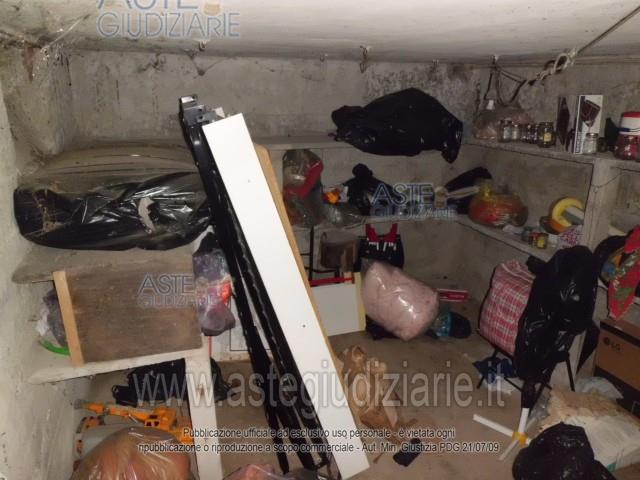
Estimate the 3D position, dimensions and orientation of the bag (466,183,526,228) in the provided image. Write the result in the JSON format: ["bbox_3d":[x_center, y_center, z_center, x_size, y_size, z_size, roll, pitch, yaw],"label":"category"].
[{"bbox_3d":[1.207,-0.244,3.365,0.300,0.250,0.300,-5,16,-15],"label":"bag"}]

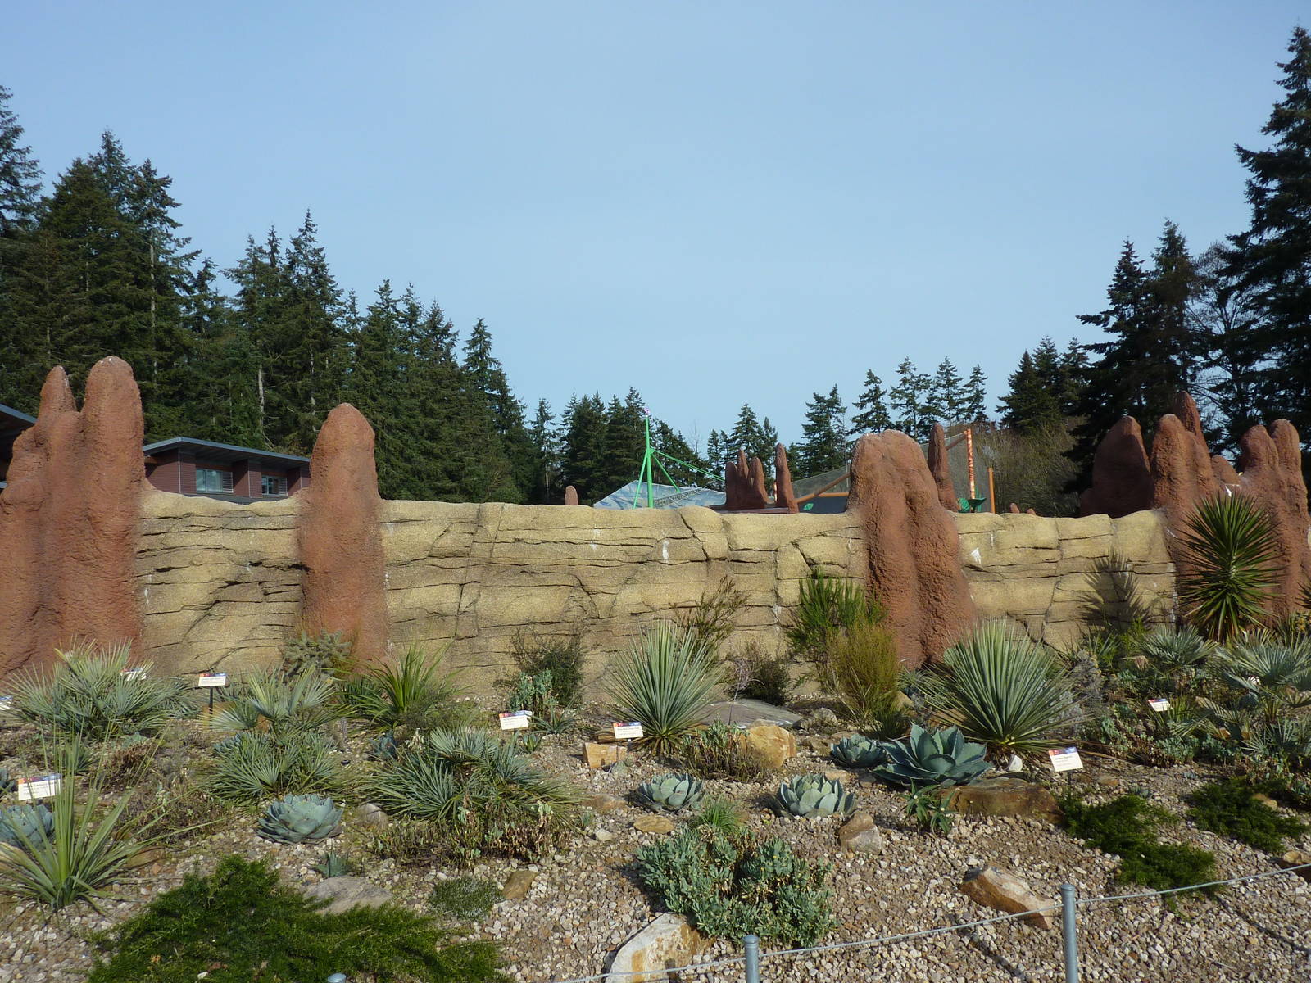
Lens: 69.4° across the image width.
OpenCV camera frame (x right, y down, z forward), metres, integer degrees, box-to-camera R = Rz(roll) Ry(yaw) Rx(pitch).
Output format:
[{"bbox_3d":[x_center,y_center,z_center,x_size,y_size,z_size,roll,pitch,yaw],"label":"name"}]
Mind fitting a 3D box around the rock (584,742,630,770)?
[{"bbox_3d":[-0.252,1.376,4.900,0.220,0.130,0.160,-3,-2,0],"label":"rock"}]

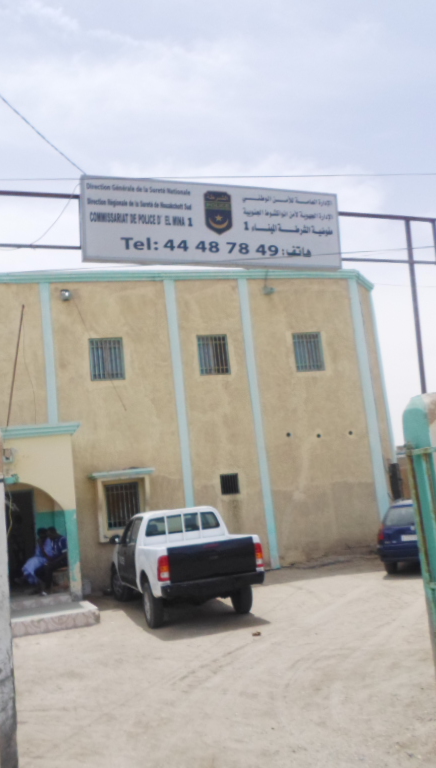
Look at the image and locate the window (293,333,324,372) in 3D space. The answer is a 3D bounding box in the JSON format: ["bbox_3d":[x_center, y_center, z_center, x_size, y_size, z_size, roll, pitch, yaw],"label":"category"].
[{"bbox_3d":[2.463,-0.861,20.121,0.837,1.074,0.120,-3,-11,-17],"label":"window"}]

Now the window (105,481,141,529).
[{"bbox_3d":[-2.284,2.938,17.893,0.806,1.091,0.120,-3,-11,-17],"label":"window"}]

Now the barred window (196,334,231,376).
[{"bbox_3d":[-0.110,-0.750,19.334,0.827,1.062,0.120,-3,-11,-17],"label":"barred window"}]

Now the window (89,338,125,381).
[{"bbox_3d":[-2.776,-0.611,18.513,0.843,1.076,0.120,-3,-11,-17],"label":"window"}]

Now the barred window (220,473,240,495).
[{"bbox_3d":[0.300,2.545,18.745,0.474,0.505,0.120,-3,-11,-17],"label":"barred window"}]

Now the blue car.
[{"bbox_3d":[4.693,3.243,16.220,1.660,1.430,4.000,-10,-11,23],"label":"blue car"}]

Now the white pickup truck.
[{"bbox_3d":[-0.780,3.382,14.155,1.770,1.800,5.200,-3,-9,-17],"label":"white pickup truck"}]

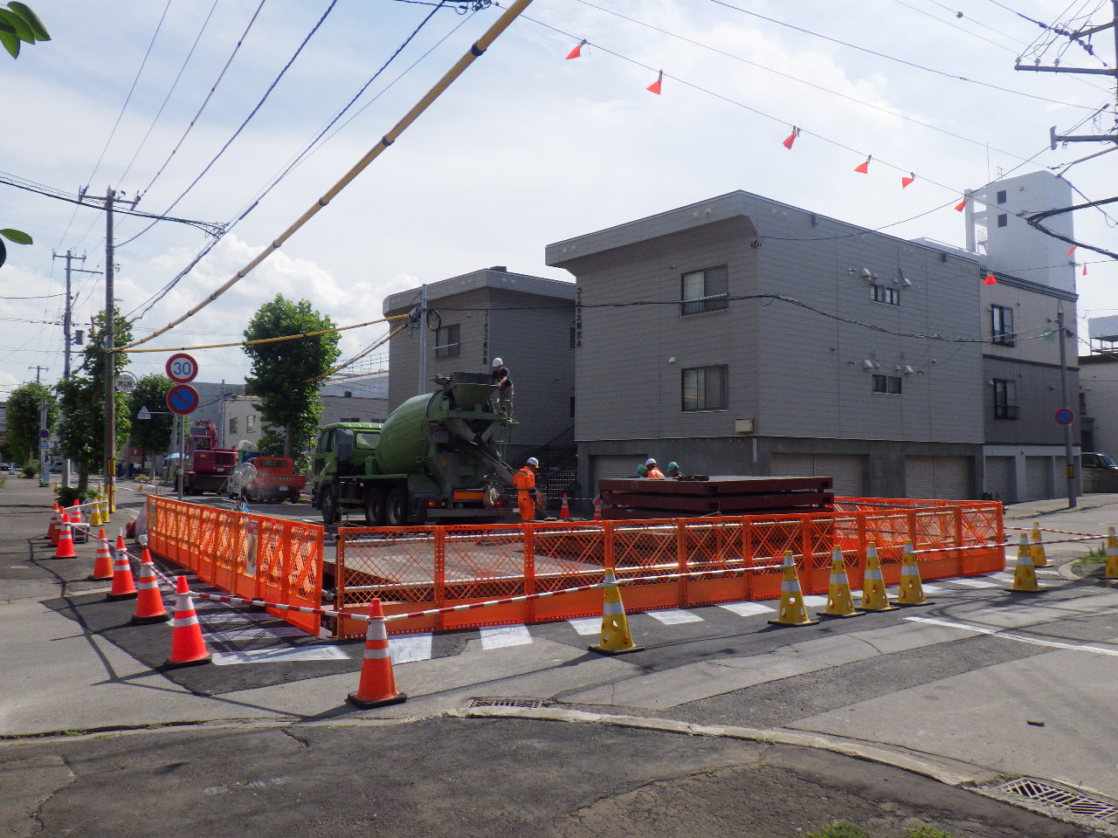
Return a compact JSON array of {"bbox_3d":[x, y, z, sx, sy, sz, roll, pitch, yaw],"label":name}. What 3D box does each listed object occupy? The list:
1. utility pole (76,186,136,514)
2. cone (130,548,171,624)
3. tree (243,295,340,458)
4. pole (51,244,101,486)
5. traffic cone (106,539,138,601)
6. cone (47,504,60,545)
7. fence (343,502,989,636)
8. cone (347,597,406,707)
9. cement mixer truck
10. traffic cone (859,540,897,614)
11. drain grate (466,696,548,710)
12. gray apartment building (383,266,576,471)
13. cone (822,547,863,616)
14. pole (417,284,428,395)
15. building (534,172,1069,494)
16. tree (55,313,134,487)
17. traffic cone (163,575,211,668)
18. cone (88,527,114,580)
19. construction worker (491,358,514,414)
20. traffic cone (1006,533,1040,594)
[{"bbox_3d":[-13.975,-2.128,28.242,1.750,10.150,0.500,2,-3,-32],"label":"utility pole"},{"bbox_3d":[-4.213,1.688,9.284,0.370,0.700,0.370,1,-3,-20],"label":"cone"},{"bbox_3d":[-11.545,-0.979,39.000,4.100,8.600,4.100,0,-3,0],"label":"tree"},{"bbox_3d":[-25.459,-2.454,47.639,2.100,12.700,0.600,2,-3,-32],"label":"pole"},{"bbox_3d":[-5.176,1.736,10.684,0.370,0.700,0.370,1,-3,-20],"label":"traffic cone"},{"bbox_3d":[-9.875,2.008,17.800,0.370,0.700,0.370,2,-3,-30],"label":"cone"},{"bbox_3d":[2.270,1.660,10.920,10.050,1.010,0.100,2,-3,-30],"label":"fence"},{"bbox_3d":[-1.266,1.594,6.254,0.380,0.700,0.380,1,-3,-15],"label":"cone"},{"bbox_3d":[-4.398,0.980,25.632,2.500,3.750,7.900,2,-4,-35],"label":"cement mixer truck"},{"bbox_3d":[3.394,1.678,9.680,0.380,0.700,0.380,1,-3,-14],"label":"traffic cone"},{"bbox_3d":[-0.359,1.908,6.050,0.510,0.050,0.340,0,-3,0],"label":"drain grate"},{"bbox_3d":[-0.505,-0.968,42.711,13.300,9.300,7.800,3,-4,-40],"label":"gray apartment building"},{"bbox_3d":[2.887,1.652,9.284,0.370,0.700,0.370,-2,-4,45],"label":"cone"},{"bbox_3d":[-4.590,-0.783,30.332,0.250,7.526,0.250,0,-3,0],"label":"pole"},{"bbox_3d":[11.547,-1.387,36.667,23.747,9.340,8.859,2,-3,-40],"label":"building"},{"bbox_3d":[-16.170,-0.380,31.500,2.650,6.650,2.650,0,-3,0],"label":"tree"},{"bbox_3d":[-3.101,1.649,7.484,0.380,0.700,0.380,1,-3,-20],"label":"traffic cone"},{"bbox_3d":[-6.418,1.895,12.684,0.370,0.700,0.370,1,-3,-20],"label":"cone"},{"bbox_3d":[-1.520,-0.825,24.400,0.600,1.620,0.580,3,-4,-41],"label":"construction worker"},{"bbox_3d":[5.760,1.774,11.200,0.380,0.700,0.380,1,-3,-14],"label":"traffic cone"}]

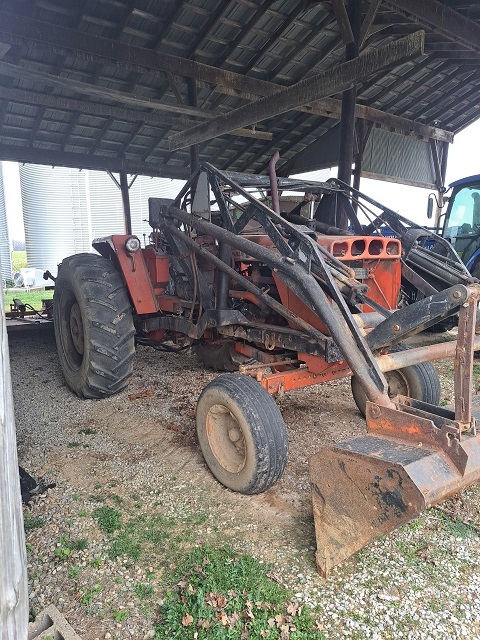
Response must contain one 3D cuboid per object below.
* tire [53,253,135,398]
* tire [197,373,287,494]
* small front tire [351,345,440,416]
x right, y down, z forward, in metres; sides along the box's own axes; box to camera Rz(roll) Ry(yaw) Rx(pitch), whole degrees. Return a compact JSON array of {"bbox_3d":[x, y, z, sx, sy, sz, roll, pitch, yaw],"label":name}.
[{"bbox_3d":[-1.679,0.078,5.014,0.457,1.592,1.600,-7,12,-35],"label":"tire"},{"bbox_3d":[-0.007,0.790,3.070,0.271,0.790,0.794,-7,12,-36],"label":"tire"},{"bbox_3d":[1.390,0.619,4.011,0.271,0.790,0.794,-8,12,-38],"label":"small front tire"}]

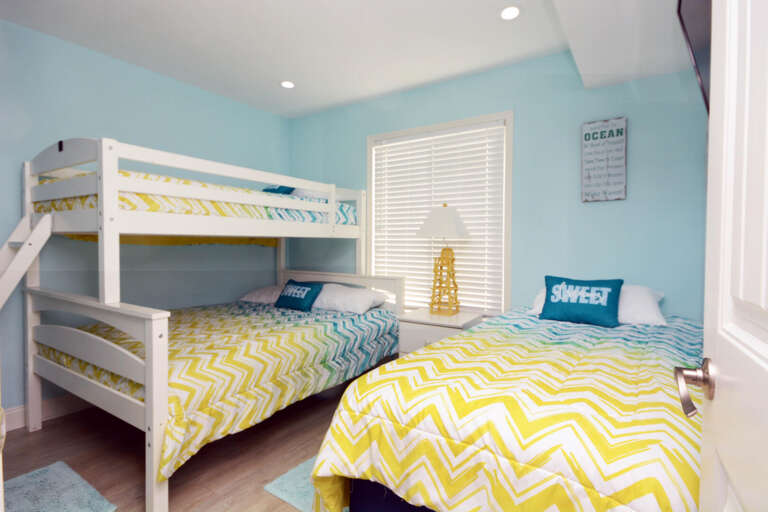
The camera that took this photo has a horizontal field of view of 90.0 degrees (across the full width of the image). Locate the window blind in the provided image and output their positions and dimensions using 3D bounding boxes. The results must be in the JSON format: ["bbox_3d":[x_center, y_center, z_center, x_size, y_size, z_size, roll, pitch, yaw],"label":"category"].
[{"bbox_3d":[0.398,-0.294,3.198,1.198,1.467,0.060,2,2,32],"label":"window blind"}]

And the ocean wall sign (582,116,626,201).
[{"bbox_3d":[1.436,-0.623,2.524,0.260,0.530,0.025,2,2,32],"label":"ocean wall sign"}]

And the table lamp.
[{"bbox_3d":[0.465,0.015,2.959,0.320,0.852,0.320,2,2,32],"label":"table lamp"}]

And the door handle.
[{"bbox_3d":[0.502,0.207,0.623,0.052,0.074,0.140,2,2,32],"label":"door handle"}]

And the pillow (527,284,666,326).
[{"bbox_3d":[1.316,0.281,2.413,0.735,0.210,0.330,2,2,32],"label":"pillow"}]

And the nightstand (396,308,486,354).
[{"bbox_3d":[0.413,0.759,2.800,0.498,0.623,0.455,2,2,32],"label":"nightstand"}]

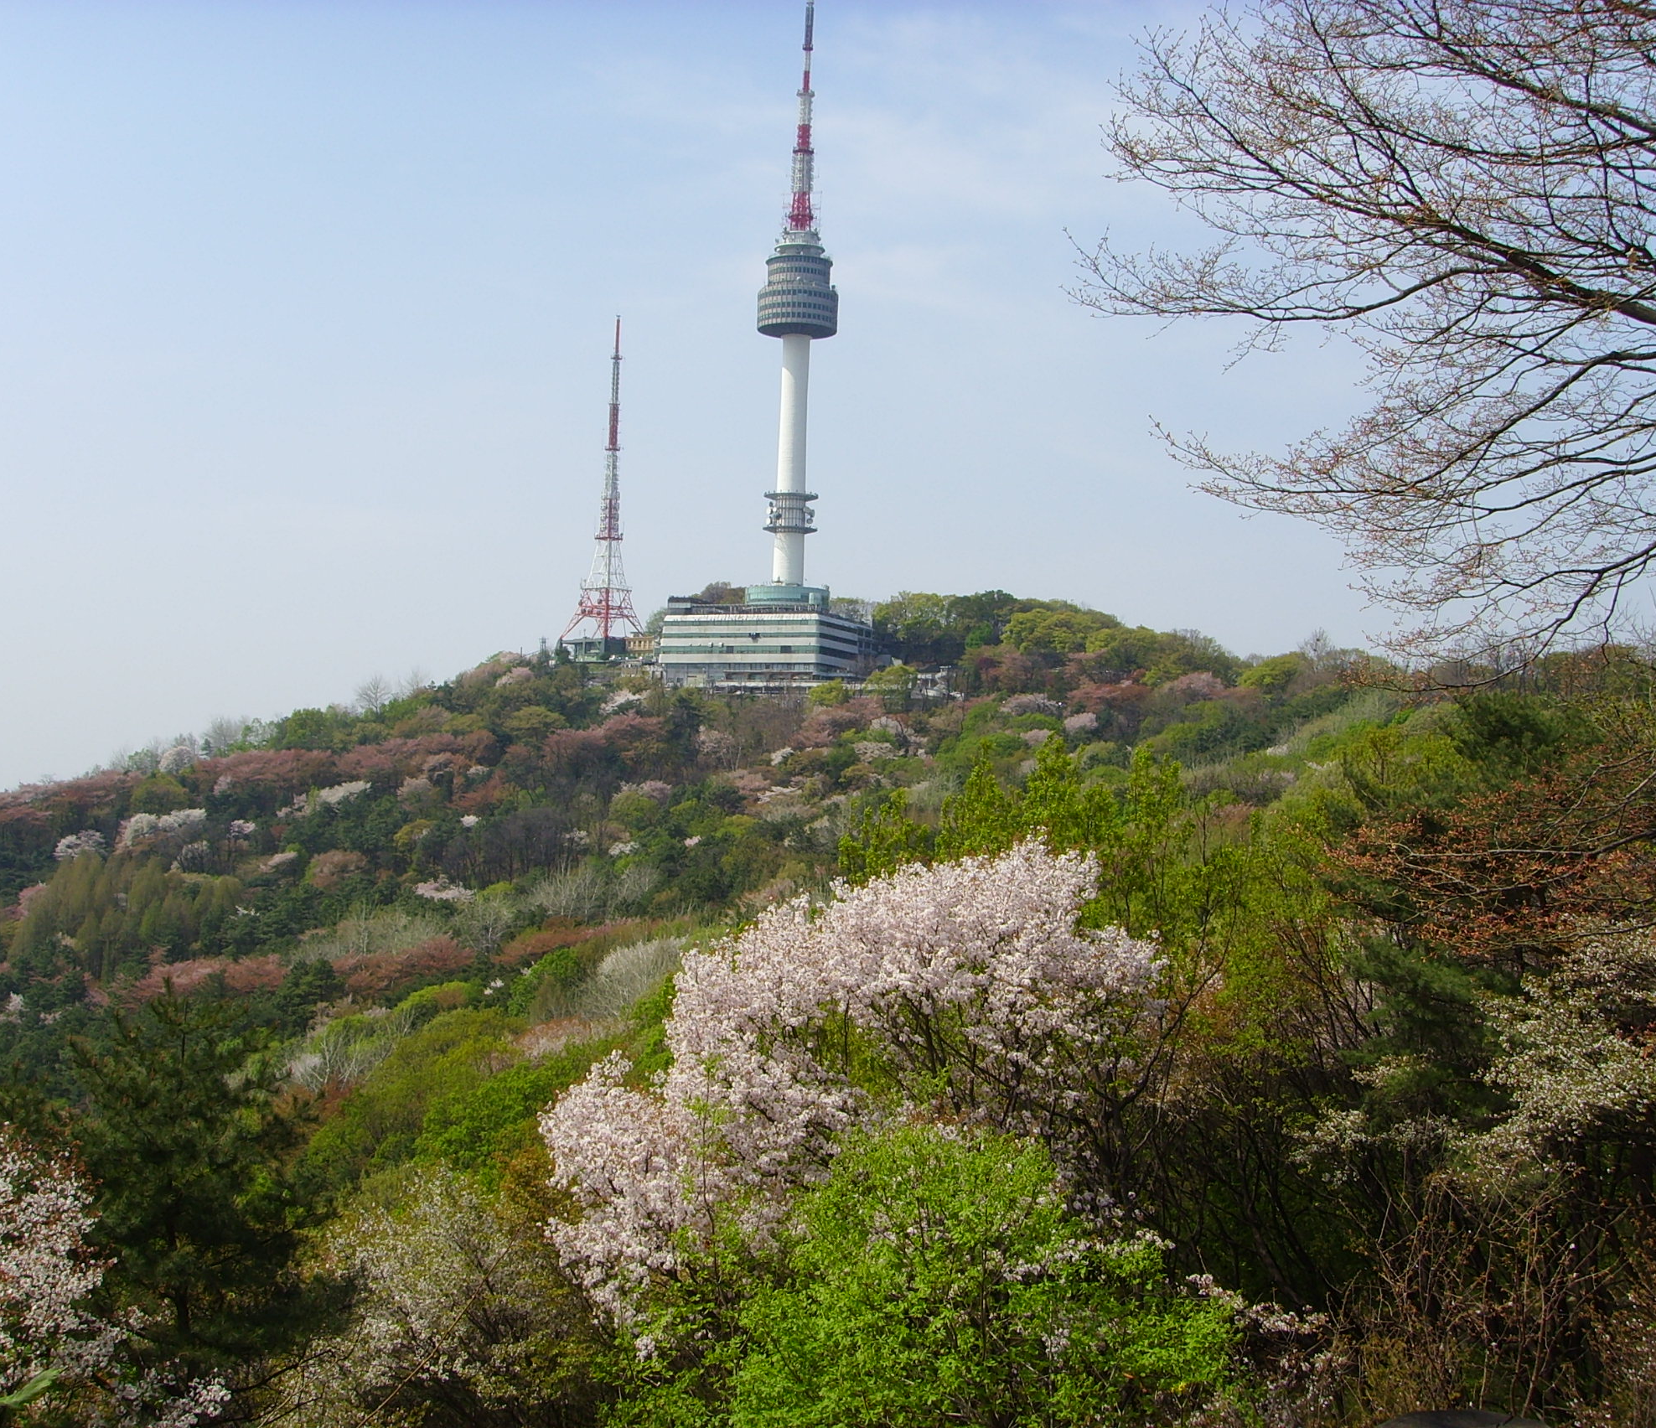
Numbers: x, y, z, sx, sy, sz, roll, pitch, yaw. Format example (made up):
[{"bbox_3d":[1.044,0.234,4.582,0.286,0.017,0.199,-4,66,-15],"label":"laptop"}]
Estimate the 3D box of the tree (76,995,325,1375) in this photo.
[{"bbox_3d":[-8.520,6.490,29.000,3.600,5.700,3.500,3,-3,-16],"label":"tree"}]

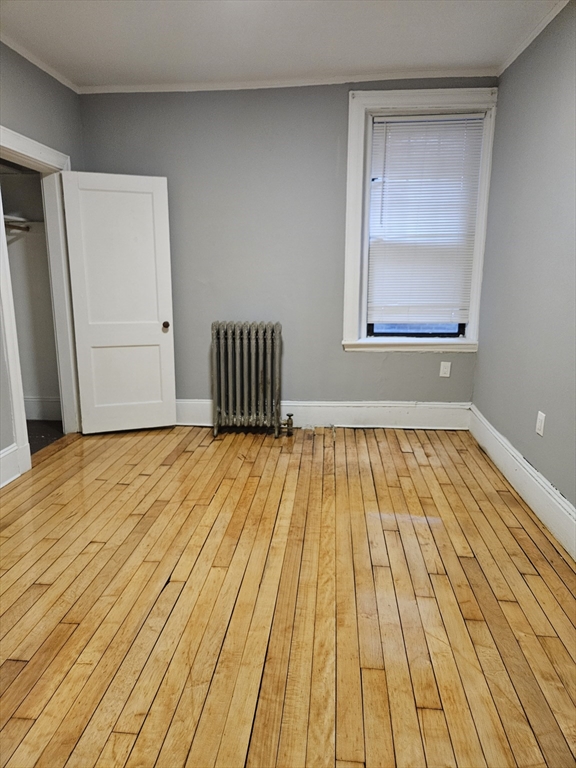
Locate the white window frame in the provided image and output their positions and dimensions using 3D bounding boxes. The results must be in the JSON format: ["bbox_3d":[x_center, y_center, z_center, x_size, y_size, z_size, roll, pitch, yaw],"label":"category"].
[{"bbox_3d":[0.986,-1.205,3.952,1.056,1.927,0.140,1,13,5],"label":"white window frame"}]

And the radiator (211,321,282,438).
[{"bbox_3d":[-0.312,-0.042,4.121,0.544,0.917,0.238,1,13,5],"label":"radiator"}]

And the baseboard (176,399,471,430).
[{"bbox_3d":[0.153,0.258,4.338,2.723,0.234,0.022,1,13,5],"label":"baseboard"}]

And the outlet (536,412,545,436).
[{"bbox_3d":[1.388,0.220,2.807,0.008,0.120,0.080,1,13,5],"label":"outlet"}]

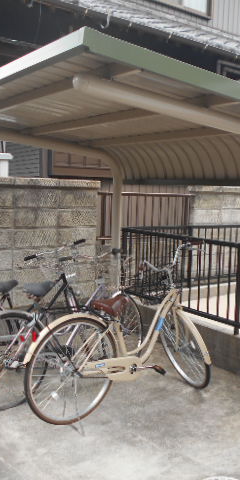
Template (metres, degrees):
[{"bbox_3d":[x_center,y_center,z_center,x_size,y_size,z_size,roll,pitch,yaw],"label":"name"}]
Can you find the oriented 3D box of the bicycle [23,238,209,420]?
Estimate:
[{"bbox_3d":[0.019,0.598,3.276,1.530,1.110,0.620,-3,8,-36],"label":"bicycle"}]

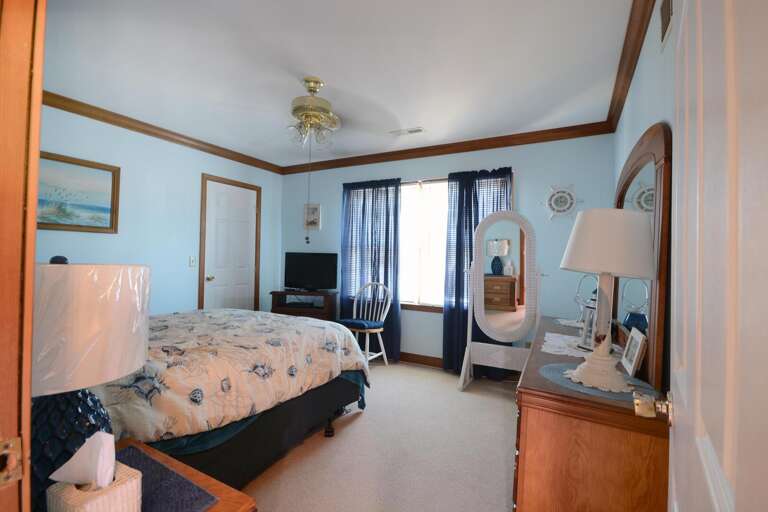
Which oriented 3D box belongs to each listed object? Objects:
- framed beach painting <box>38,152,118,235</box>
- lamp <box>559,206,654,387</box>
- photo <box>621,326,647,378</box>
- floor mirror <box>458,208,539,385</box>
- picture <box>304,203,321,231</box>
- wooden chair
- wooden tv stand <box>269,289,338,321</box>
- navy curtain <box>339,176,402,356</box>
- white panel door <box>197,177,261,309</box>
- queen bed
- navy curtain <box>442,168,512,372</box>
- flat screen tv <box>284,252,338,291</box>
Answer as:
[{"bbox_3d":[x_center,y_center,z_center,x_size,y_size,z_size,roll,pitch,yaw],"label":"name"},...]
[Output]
[{"bbox_3d":[-2.575,-0.512,2.767,0.040,0.600,0.770,1,-1,27],"label":"framed beach painting"},{"bbox_3d":[0.843,0.156,1.318,0.310,0.650,0.310,1,-1,27],"label":"lamp"},{"bbox_3d":[0.955,0.358,1.294,0.027,0.150,0.210,16,6,27],"label":"photo"},{"bbox_3d":[1.088,0.429,3.108,0.670,1.650,0.370,1,0,29],"label":"floor mirror"},{"bbox_3d":[-0.990,-0.538,4.672,0.285,0.360,0.025,1,0,29],"label":"picture"},{"bbox_3d":[-0.199,0.760,3.751,0.460,0.920,0.520,1,-1,31],"label":"wooden chair"},{"bbox_3d":[-0.967,0.815,4.199,0.750,0.762,0.420,2,0,1],"label":"wooden tv stand"},{"bbox_3d":[-0.188,0.157,4.163,0.800,2.135,0.100,1,-1,27],"label":"navy curtain"},{"bbox_3d":[-1.876,0.168,4.192,0.050,2.040,0.740,1,-1,27],"label":"white panel door"},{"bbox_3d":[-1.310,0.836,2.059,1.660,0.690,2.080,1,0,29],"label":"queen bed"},{"bbox_3d":[0.968,0.176,3.569,0.690,2.135,0.100,1,-1,27],"label":"navy curtain"},{"bbox_3d":[-0.920,0.197,4.350,0.670,0.470,0.140,1,-1,2],"label":"flat screen tv"}]

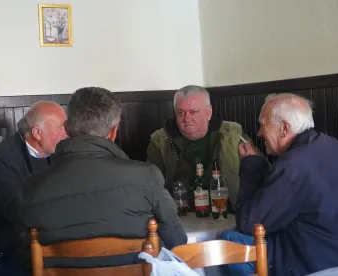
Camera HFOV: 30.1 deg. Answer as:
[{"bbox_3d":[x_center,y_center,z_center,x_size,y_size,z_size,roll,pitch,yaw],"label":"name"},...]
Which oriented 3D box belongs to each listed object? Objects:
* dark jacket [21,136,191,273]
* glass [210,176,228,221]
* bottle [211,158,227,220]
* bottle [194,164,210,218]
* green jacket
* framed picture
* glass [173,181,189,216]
[{"bbox_3d":[-0.226,0.306,2.179,0.570,0.640,0.460,-2,2,11],"label":"dark jacket"},{"bbox_3d":[0.213,0.255,2.697,0.075,0.185,0.075,-2,2,0],"label":"glass"},{"bbox_3d":[0.213,0.221,2.765,0.068,0.260,0.068,-2,2,0],"label":"bottle"},{"bbox_3d":[0.145,0.222,2.816,0.068,0.252,0.068,-2,2,0],"label":"bottle"},{"bbox_3d":[0.166,0.223,3.086,0.540,0.640,0.420,-2,2,6],"label":"green jacket"},{"bbox_3d":[-0.596,-0.589,3.300,0.173,0.217,0.020,-3,2,-28],"label":"framed picture"},{"bbox_3d":[0.049,0.267,2.837,0.072,0.160,0.072,-2,2,0],"label":"glass"}]

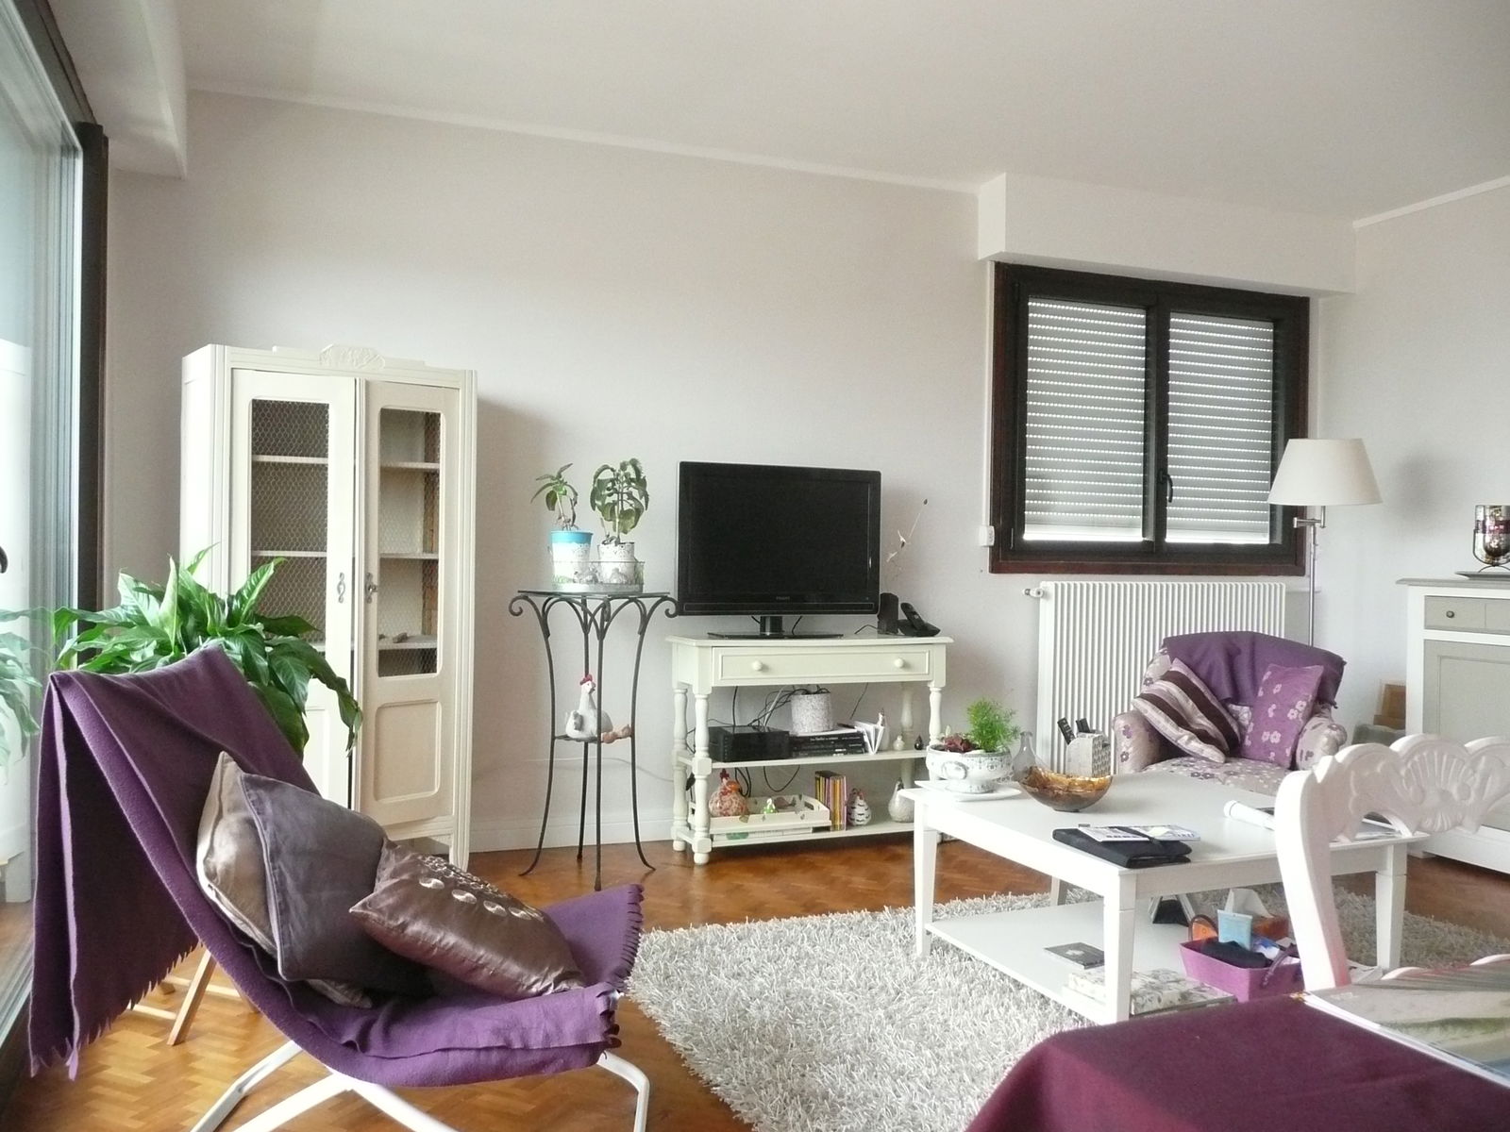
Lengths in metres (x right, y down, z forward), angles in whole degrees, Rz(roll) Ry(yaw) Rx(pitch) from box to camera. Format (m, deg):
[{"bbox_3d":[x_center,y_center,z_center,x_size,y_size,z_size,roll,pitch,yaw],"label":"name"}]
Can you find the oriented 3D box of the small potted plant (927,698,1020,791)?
[{"bbox_3d":[0.597,0.490,3.350,0.250,0.255,0.240,1,1,0],"label":"small potted plant"}]

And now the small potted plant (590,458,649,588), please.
[{"bbox_3d":[-0.457,-0.146,4.130,0.195,0.440,0.180,1,1,-6],"label":"small potted plant"}]

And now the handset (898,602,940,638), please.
[{"bbox_3d":[0.618,0.202,4.600,0.135,0.130,0.100,2,1,35],"label":"handset"}]

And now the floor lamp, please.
[{"bbox_3d":[2.296,0.278,4.976,0.425,1.600,0.425,1,1,-19],"label":"floor lamp"}]

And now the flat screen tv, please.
[{"bbox_3d":[0.096,-0.051,4.520,0.810,0.635,0.220,0,1,-27],"label":"flat screen tv"}]

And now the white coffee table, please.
[{"bbox_3d":[0.989,0.854,3.109,0.910,0.460,0.890,1,1,-24],"label":"white coffee table"}]

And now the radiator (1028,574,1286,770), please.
[{"bbox_3d":[1.758,0.507,5.252,1.195,0.871,0.110,1,1,-19],"label":"radiator"}]

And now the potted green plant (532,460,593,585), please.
[{"bbox_3d":[-0.646,-0.129,4.115,0.200,0.425,0.180,1,1,-19],"label":"potted green plant"}]

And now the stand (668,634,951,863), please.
[{"bbox_3d":[0.196,0.658,4.563,1.025,0.785,0.339,1,1,-19],"label":"stand"}]

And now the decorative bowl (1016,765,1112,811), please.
[{"bbox_3d":[0.786,0.563,3.090,0.235,0.093,0.210,1,1,14],"label":"decorative bowl"}]

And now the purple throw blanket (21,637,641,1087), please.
[{"bbox_3d":[-0.689,0.498,2.233,0.940,0.654,0.580,1,1,3],"label":"purple throw blanket"}]

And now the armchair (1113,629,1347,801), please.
[{"bbox_3d":[1.591,0.661,4.053,0.740,0.830,0.790,2,1,27],"label":"armchair"}]

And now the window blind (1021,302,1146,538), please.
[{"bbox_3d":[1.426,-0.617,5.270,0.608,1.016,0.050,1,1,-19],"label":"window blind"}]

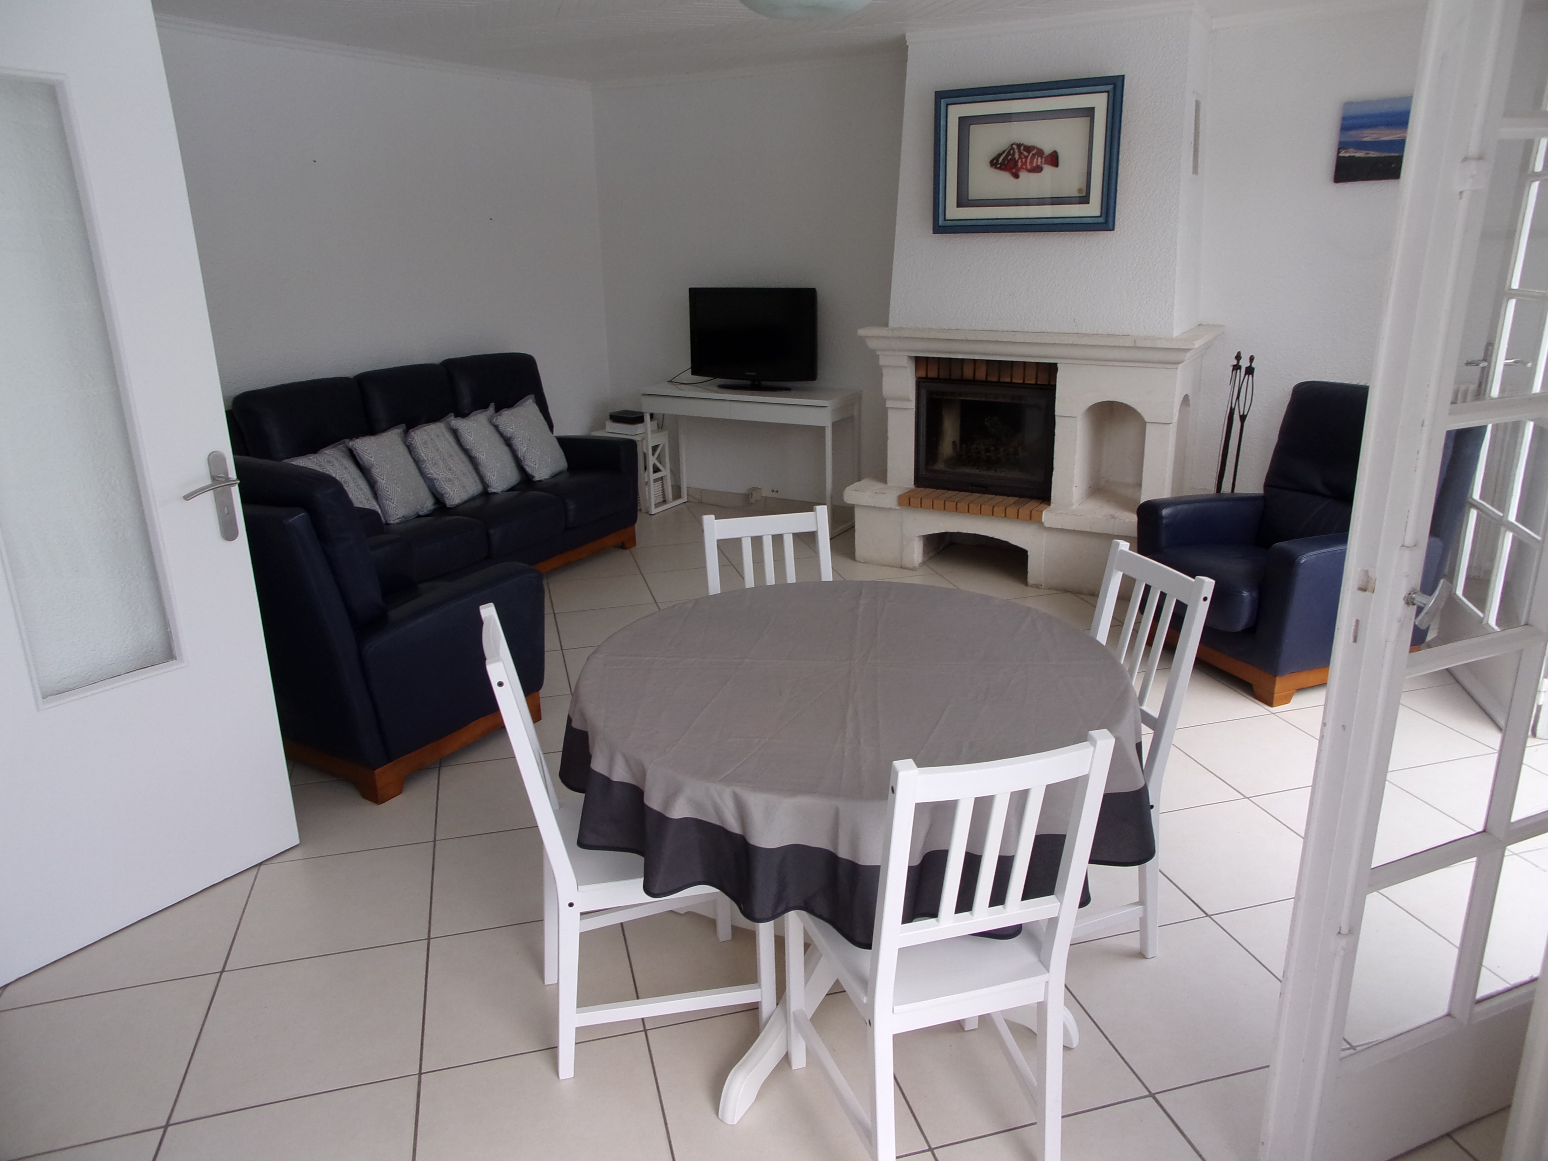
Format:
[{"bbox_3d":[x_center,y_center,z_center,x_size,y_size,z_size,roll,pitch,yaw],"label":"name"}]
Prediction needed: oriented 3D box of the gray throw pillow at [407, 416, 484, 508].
[{"bbox_3d":[-1.502,-0.548,5.157,0.130,0.375,0.360,-22,4,24],"label":"gray throw pillow"}]

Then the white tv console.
[{"bbox_3d":[-0.119,-0.706,6.264,1.189,0.736,0.403,9,21,29],"label":"white tv console"}]

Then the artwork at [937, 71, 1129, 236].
[{"bbox_3d":[1.034,-1.758,4.652,0.795,0.590,0.040,9,21,29],"label":"artwork"}]

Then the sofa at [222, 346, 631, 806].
[{"bbox_3d":[-1.311,-0.264,4.566,1.790,0.990,2.600,10,21,30],"label":"sofa"}]

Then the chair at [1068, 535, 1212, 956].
[{"bbox_3d":[0.631,0.406,2.514,0.500,0.897,0.420,-6,19,-15],"label":"chair"}]

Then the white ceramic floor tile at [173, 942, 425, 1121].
[{"bbox_3d":[-0.991,0.954,2.412,0.455,0.010,0.455,-6,18,-14],"label":"white ceramic floor tile"}]

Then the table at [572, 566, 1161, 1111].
[{"bbox_3d":[0.162,0.536,2.424,1.180,0.757,1.180,-6,19,-14],"label":"table"}]

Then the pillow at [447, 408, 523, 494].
[{"bbox_3d":[-1.375,-0.622,5.410,0.140,0.380,0.345,-19,10,26],"label":"pillow"}]

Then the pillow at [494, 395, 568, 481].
[{"bbox_3d":[-1.222,-0.703,5.653,0.140,0.380,0.345,-18,15,32],"label":"pillow"}]

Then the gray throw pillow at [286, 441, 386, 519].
[{"bbox_3d":[-1.836,-0.373,4.673,0.140,0.380,0.345,-17,10,36],"label":"gray throw pillow"}]

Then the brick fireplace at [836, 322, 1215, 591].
[{"bbox_3d":[1.178,-0.601,5.254,1.570,1.105,0.710,9,21,29],"label":"brick fireplace"}]

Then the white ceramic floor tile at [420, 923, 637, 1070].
[{"bbox_3d":[-0.556,0.918,2.541,0.455,0.012,0.455,-6,19,-14],"label":"white ceramic floor tile"}]

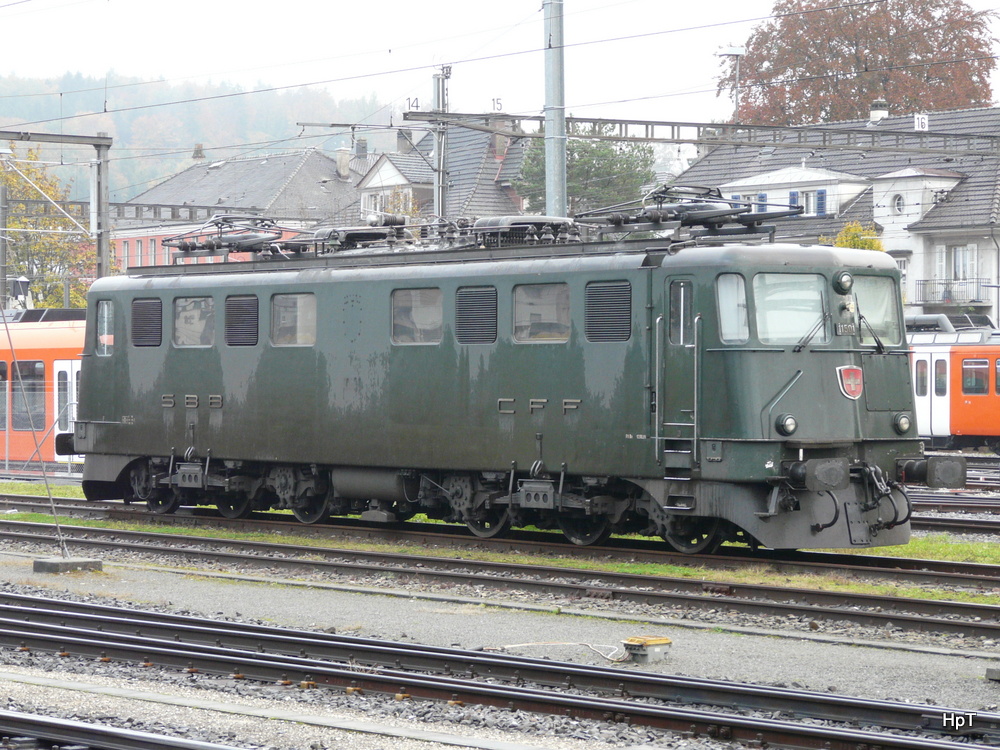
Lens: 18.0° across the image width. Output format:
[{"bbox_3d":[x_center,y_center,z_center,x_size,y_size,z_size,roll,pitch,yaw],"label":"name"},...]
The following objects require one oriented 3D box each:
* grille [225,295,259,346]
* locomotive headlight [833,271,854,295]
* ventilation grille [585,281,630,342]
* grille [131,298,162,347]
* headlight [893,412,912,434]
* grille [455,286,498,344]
[{"bbox_3d":[-3.700,-0.780,45.329,0.060,0.750,0.920,-1,0,-36],"label":"grille"},{"bbox_3d":[4.043,-1.081,36.962,0.280,0.280,0.150,-1,0,-36],"label":"locomotive headlight"},{"bbox_3d":[1.334,-0.762,38.295,0.060,0.750,0.920,-1,0,-36],"label":"ventilation grille"},{"bbox_3d":[-5.321,-0.785,47.594,0.060,0.750,0.920,-1,0,-36],"label":"grille"},{"bbox_3d":[4.794,0.574,37.478,0.270,0.270,0.150,-1,0,-36],"label":"headlight"},{"bbox_3d":[-0.287,-0.768,40.559,0.060,0.750,0.920,-1,0,-36],"label":"grille"}]

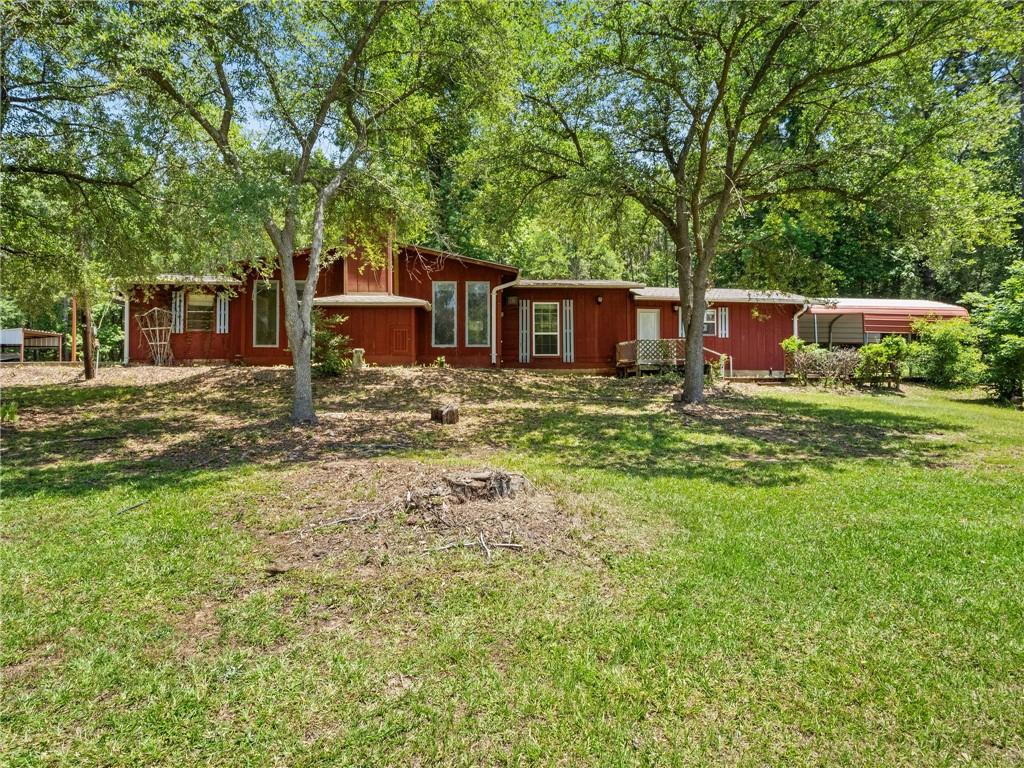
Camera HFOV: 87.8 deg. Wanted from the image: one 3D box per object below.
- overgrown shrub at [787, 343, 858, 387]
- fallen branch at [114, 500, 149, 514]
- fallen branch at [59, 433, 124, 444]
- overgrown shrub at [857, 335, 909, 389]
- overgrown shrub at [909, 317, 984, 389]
[{"bbox_3d":[10.671,-0.670,18.300,2.250,1.500,1.350,0,0,0],"label":"overgrown shrub"},{"bbox_3d":[-3.599,1.171,5.050,0.060,0.040,0.380,0,0,37],"label":"fallen branch"},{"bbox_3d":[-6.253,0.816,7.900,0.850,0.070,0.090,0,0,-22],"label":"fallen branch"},{"bbox_3d":[12.454,-0.740,17.900,1.550,1.800,1.350,0,0,0],"label":"overgrown shrub"},{"bbox_3d":[15.340,-1.112,18.800,2.300,2.500,2.100,0,0,0],"label":"overgrown shrub"}]

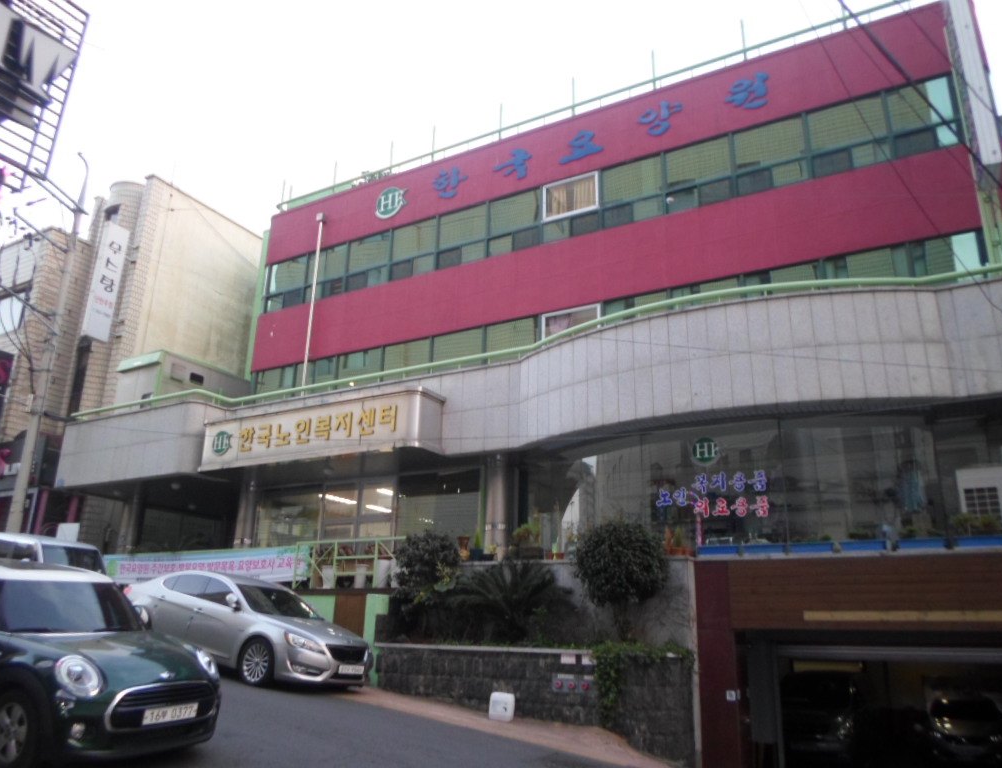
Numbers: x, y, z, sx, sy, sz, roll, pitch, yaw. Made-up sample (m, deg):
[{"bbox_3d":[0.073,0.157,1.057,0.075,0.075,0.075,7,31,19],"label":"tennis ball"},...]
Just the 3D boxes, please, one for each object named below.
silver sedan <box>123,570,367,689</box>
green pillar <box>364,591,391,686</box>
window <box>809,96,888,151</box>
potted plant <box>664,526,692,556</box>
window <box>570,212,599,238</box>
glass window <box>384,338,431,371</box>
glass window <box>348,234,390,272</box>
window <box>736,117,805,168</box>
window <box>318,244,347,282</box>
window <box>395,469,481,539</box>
[{"bbox_3d":[-4.100,3.830,11.930,4.950,1.475,1.850,-3,-19,33],"label":"silver sedan"},{"bbox_3d":[-1.997,4.262,12.337,0.320,1.468,0.220,-8,-20,29],"label":"green pillar"},{"bbox_3d":[6.587,-4.986,14.138,1.299,0.843,0.100,-8,-20,29],"label":"window"},{"bbox_3d":[2.606,2.325,10.917,0.380,0.440,0.280,-8,-19,27],"label":"potted plant"},{"bbox_3d":[1.943,-3.706,17.070,0.700,0.490,0.100,-8,-19,27],"label":"window"},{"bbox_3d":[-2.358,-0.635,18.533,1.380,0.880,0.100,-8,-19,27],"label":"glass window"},{"bbox_3d":[-3.607,-3.561,20.191,1.390,0.980,0.100,-8,-19,27],"label":"glass window"},{"bbox_3d":[5.355,-4.806,14.815,1.292,0.843,0.100,-8,-20,29],"label":"window"},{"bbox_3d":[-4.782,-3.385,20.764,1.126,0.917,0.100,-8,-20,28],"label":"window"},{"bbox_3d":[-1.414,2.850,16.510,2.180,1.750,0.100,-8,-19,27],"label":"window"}]

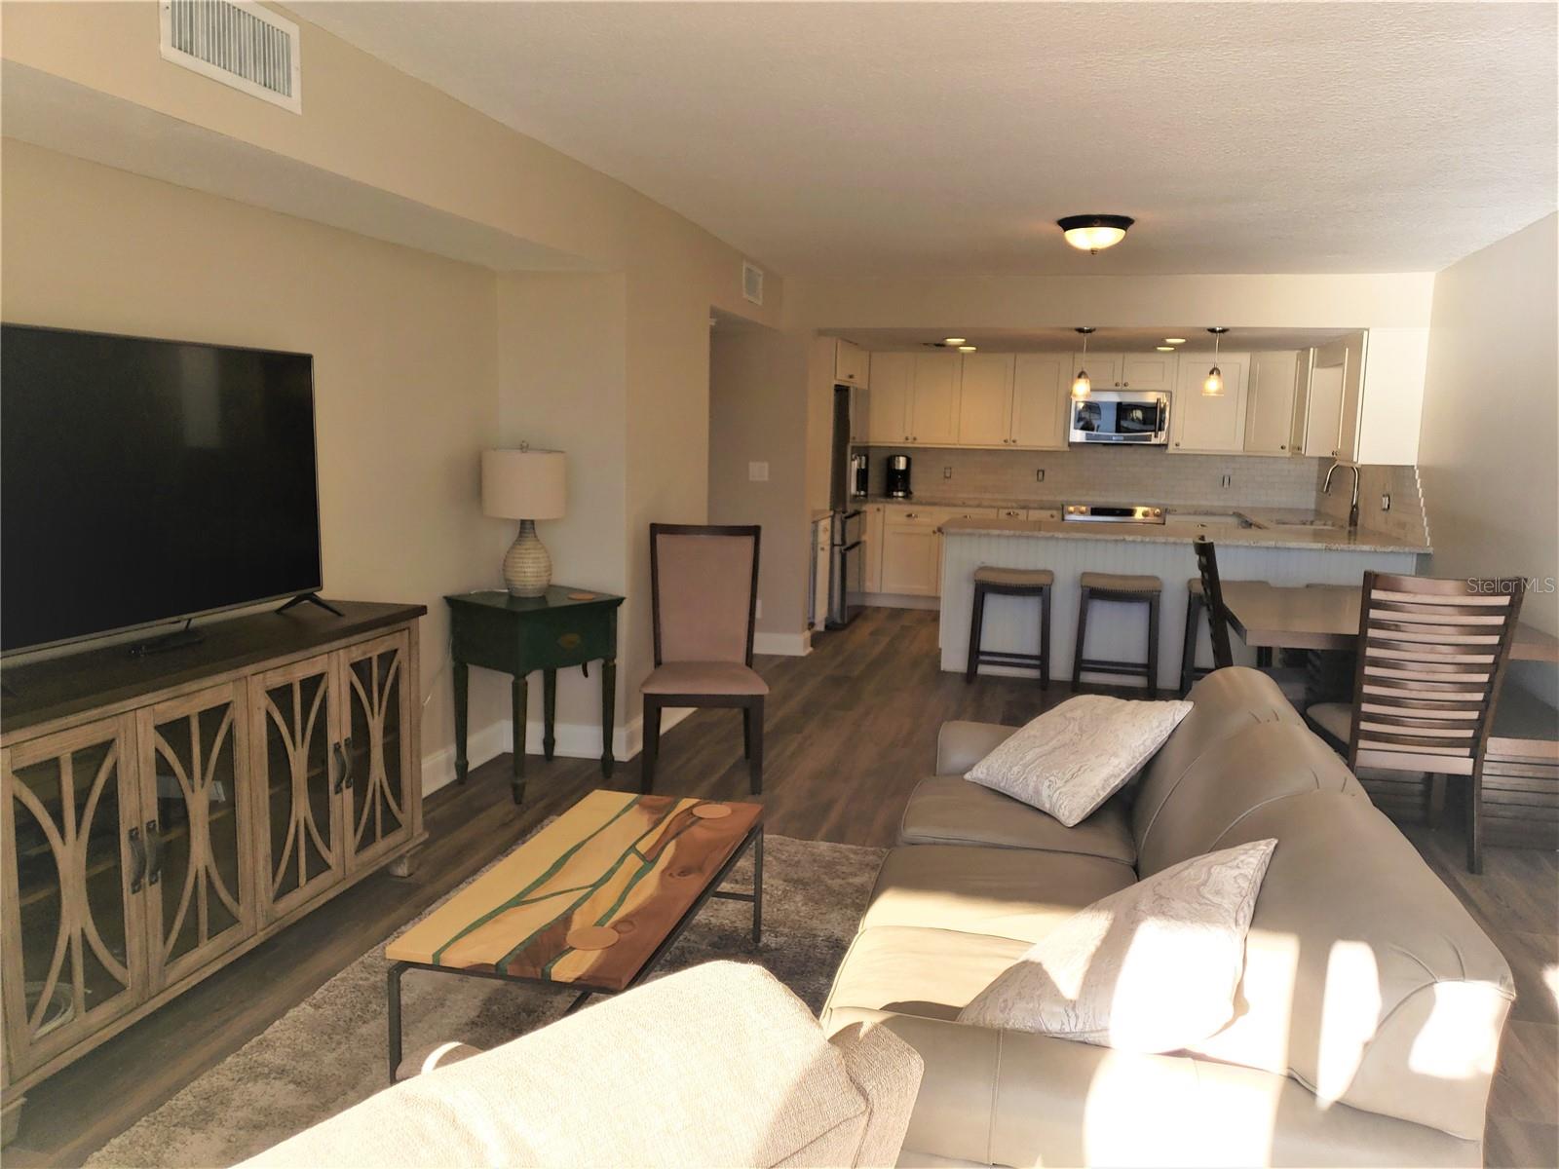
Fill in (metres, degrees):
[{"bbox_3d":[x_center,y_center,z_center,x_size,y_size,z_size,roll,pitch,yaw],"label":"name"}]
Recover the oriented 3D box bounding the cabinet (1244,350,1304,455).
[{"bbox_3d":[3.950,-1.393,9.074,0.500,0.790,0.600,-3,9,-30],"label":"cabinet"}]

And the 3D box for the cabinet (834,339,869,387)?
[{"bbox_3d":[0.276,-1.721,9.154,0.600,0.315,1.080,3,8,14],"label":"cabinet"}]

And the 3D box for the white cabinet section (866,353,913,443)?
[{"bbox_3d":[0.994,-1.598,10.126,0.384,0.762,0.330,3,8,14],"label":"white cabinet section"}]

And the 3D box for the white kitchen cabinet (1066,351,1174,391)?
[{"bbox_3d":[2.806,-1.730,9.567,0.780,0.300,0.360,3,8,14],"label":"white kitchen cabinet"}]

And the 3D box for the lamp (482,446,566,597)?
[{"bbox_3d":[-1.060,-0.268,4.886,0.348,0.614,0.348,3,8,14],"label":"lamp"}]

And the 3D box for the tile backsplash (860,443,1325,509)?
[{"bbox_3d":[2.513,-0.910,9.815,3.750,0.430,0.020,3,8,14],"label":"tile backsplash"}]

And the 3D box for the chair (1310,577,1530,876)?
[{"bbox_3d":[2.272,0.463,4.269,0.500,1.050,0.600,3,8,11],"label":"chair"}]

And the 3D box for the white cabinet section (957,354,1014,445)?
[{"bbox_3d":[1.774,-1.556,9.936,0.432,0.762,0.330,3,8,14],"label":"white cabinet section"}]

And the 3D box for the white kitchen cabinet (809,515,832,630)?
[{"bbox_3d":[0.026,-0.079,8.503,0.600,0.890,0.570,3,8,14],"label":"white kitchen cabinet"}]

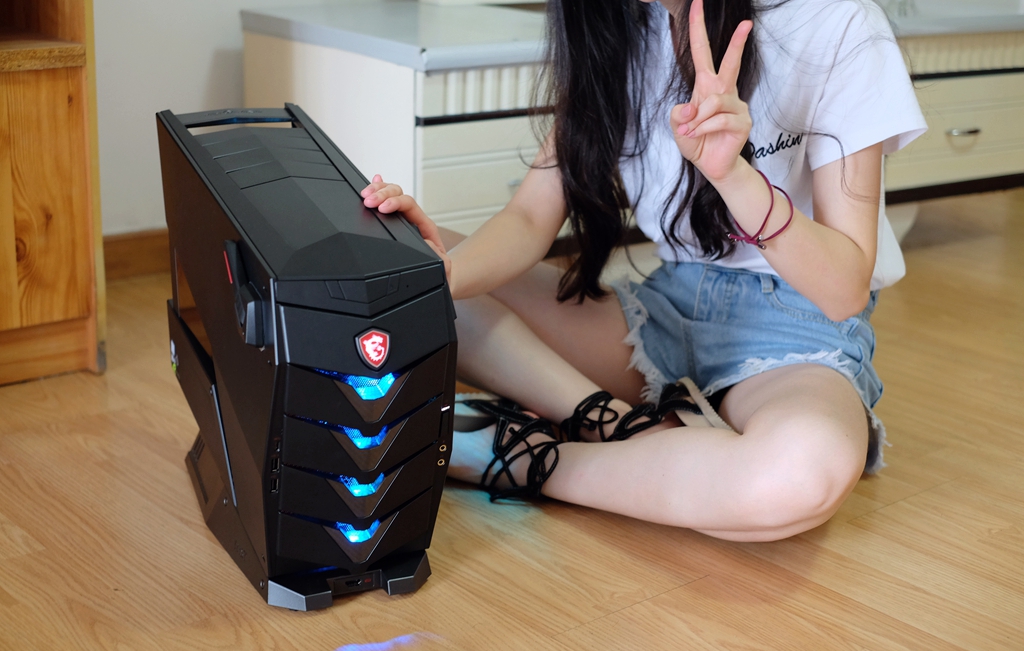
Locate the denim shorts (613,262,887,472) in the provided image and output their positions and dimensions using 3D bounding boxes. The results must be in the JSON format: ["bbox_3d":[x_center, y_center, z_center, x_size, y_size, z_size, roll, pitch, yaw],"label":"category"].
[{"bbox_3d":[0.295,0.035,1.812,0.360,0.215,0.280,17,22,41],"label":"denim shorts"}]

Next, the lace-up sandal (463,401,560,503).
[{"bbox_3d":[-0.042,0.122,1.685,0.230,0.090,0.100,7,-13,14],"label":"lace-up sandal"}]

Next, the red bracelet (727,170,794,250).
[{"bbox_3d":[0.240,-0.111,1.455,0.040,0.062,0.065,41,0,-35],"label":"red bracelet"}]

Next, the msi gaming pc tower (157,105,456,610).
[{"bbox_3d":[-0.211,0.016,1.478,0.173,0.405,0.378,-7,19,-28],"label":"msi gaming pc tower"}]

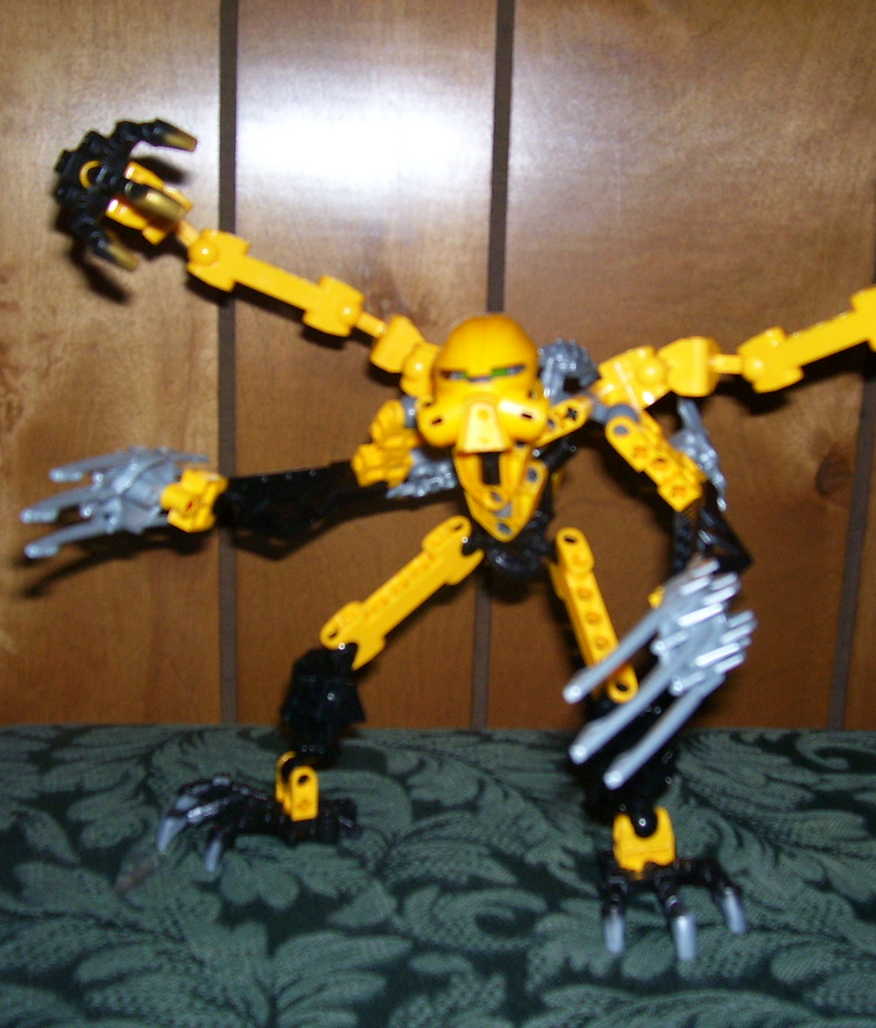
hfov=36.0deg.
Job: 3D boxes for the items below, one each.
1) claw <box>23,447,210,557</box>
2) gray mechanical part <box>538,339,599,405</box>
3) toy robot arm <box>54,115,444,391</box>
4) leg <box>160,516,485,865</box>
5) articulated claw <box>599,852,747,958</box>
[{"bbox_3d":[-0.093,-0.004,0.387,0.055,0.027,0.021,-15,6,-21],"label":"claw"},{"bbox_3d":[0.039,-0.042,0.403,0.020,0.021,0.020,1,12,-5],"label":"gray mechanical part"},{"bbox_3d":[-0.054,-0.077,0.400,0.133,0.042,0.054,26,0,-2],"label":"toy robot arm"},{"bbox_3d":[-0.033,0.048,0.388,0.092,0.093,0.037,0,12,-10],"label":"leg"},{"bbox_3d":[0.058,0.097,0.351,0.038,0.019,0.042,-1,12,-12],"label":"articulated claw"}]

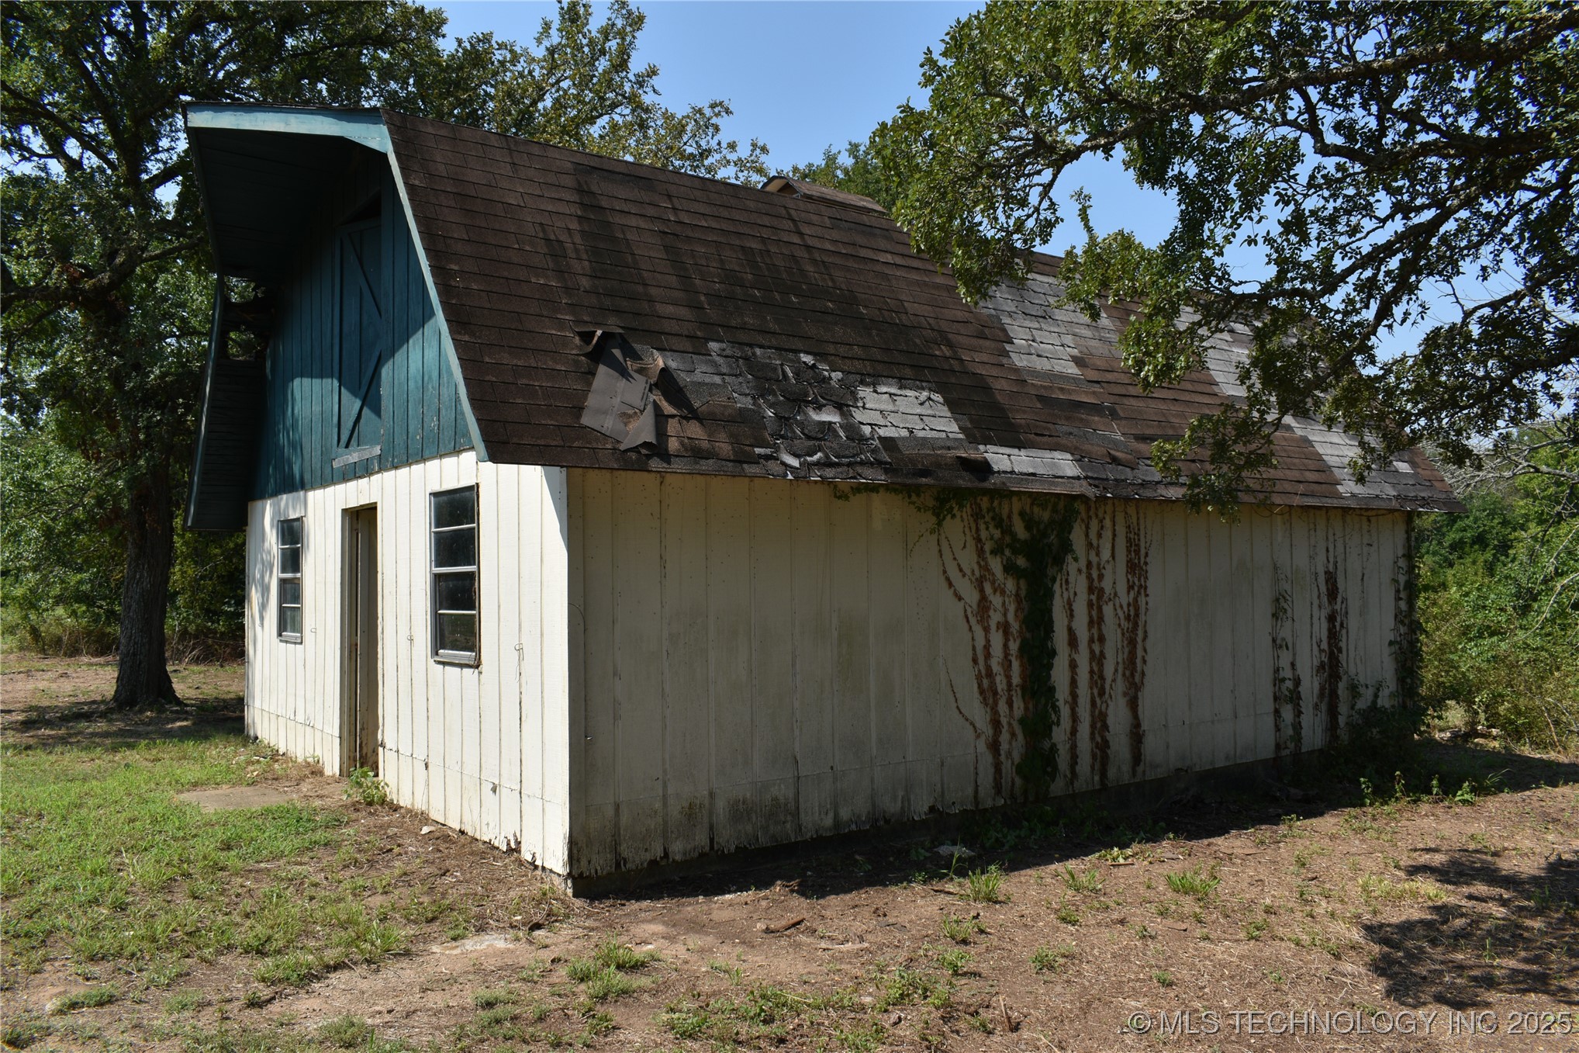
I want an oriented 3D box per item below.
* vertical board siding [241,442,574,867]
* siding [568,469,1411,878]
[{"bbox_3d":[-3.327,0.803,9.199,0.100,2.380,7.300,1,-3,-37],"label":"vertical board siding"},{"bbox_3d":[2.483,0.823,9.038,9.160,2.200,0.100,1,-3,-37],"label":"siding"}]

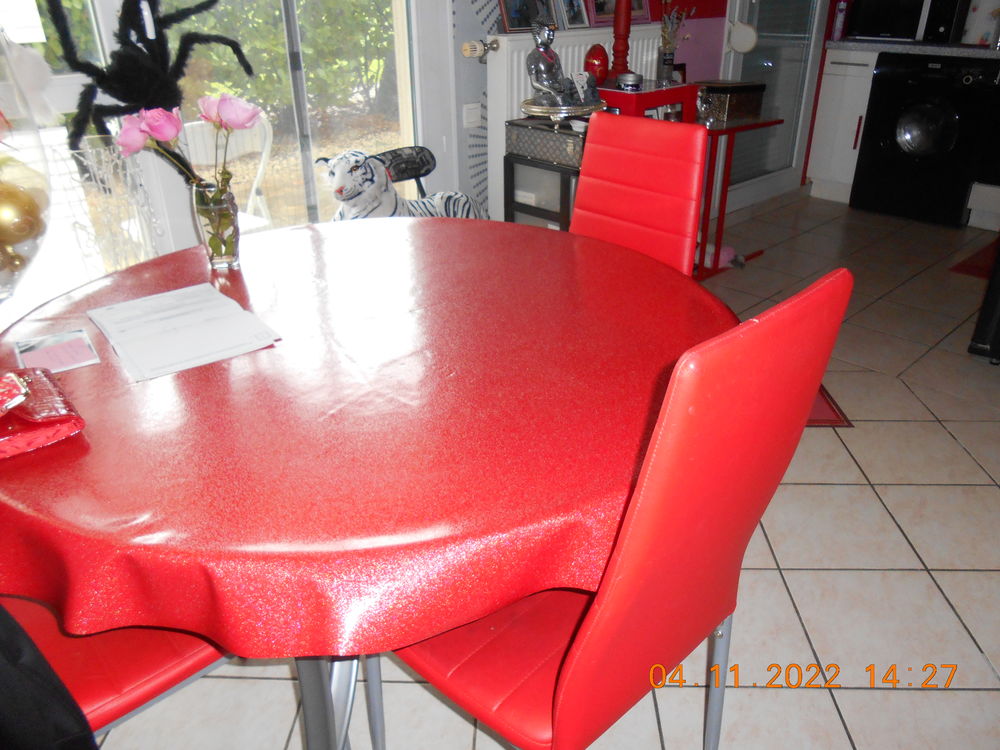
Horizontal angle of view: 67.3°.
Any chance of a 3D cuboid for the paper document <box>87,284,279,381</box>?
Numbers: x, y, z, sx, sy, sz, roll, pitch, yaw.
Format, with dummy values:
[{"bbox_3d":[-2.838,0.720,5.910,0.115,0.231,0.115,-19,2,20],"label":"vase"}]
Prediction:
[{"bbox_3d":[-0.528,-0.083,1.230,0.208,0.005,0.335,-20,33,-31],"label":"paper document"}]

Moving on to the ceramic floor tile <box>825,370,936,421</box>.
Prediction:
[{"bbox_3d":[1.188,0.067,2.464,0.331,0.010,0.331,0,28,3],"label":"ceramic floor tile"}]

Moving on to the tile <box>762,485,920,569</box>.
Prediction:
[{"bbox_3d":[0.830,0.380,1.898,0.336,0.010,0.336,0,28,3],"label":"tile"}]

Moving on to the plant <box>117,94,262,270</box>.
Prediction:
[{"bbox_3d":[-0.562,-0.356,1.426,0.258,0.310,0.160,-12,29,-18],"label":"plant"}]

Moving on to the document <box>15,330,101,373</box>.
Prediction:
[{"bbox_3d":[-0.649,-0.033,1.099,0.095,0.003,0.142,-19,32,-29],"label":"document"}]

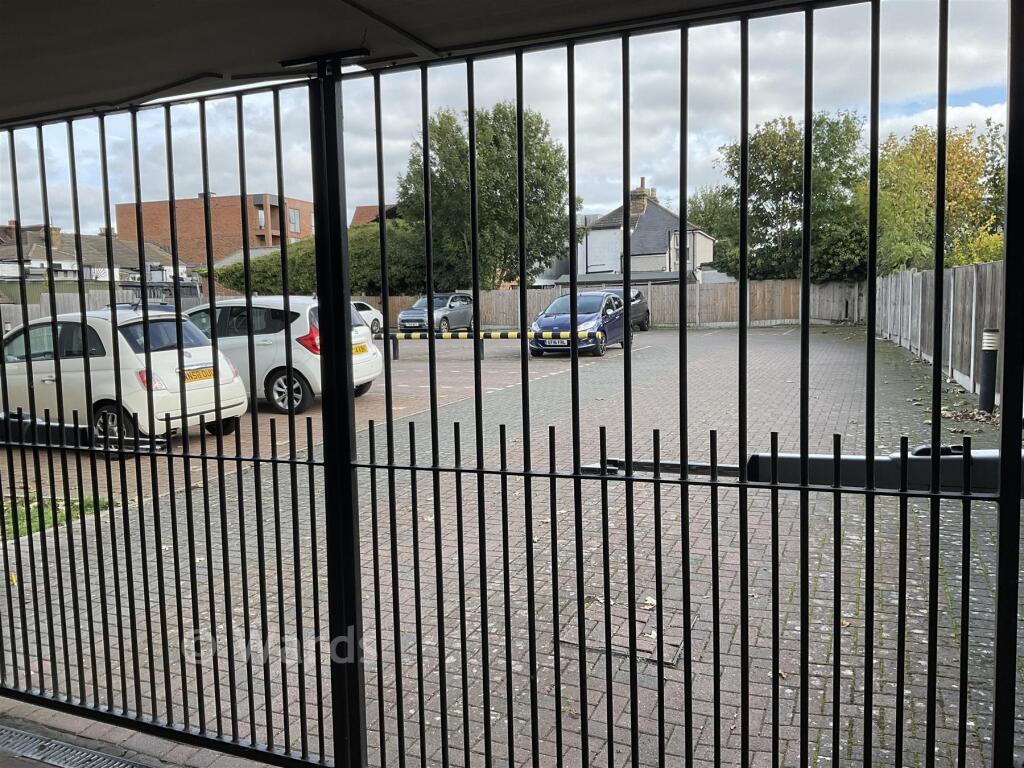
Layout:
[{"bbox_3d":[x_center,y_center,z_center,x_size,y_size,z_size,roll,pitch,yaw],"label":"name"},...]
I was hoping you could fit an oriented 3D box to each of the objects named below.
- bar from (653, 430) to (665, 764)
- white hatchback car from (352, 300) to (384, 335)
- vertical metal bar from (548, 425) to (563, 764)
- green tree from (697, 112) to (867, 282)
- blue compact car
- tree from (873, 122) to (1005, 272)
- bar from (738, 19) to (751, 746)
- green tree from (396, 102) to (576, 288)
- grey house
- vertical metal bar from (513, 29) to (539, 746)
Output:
[{"bbox_3d":[0.395,0.683,2.313,0.017,1.120,0.017,1,5,22],"label":"bar"},{"bbox_3d":[-6.923,-2.648,34.169,1.820,1.430,4.600,1,6,21],"label":"white hatchback car"},{"bbox_3d":[0.120,0.676,2.426,0.017,1.127,0.017,1,5,22],"label":"vertical metal bar"},{"bbox_3d":[11.506,-7.187,37.045,7.300,9.005,6.500,1,6,21],"label":"green tree"},{"bbox_3d":[1.692,-1.498,20.930,1.750,1.480,3.950,1,6,21],"label":"blue compact car"},{"bbox_3d":[13.867,-5.130,28.047,4.900,6.713,4.800,1,6,21],"label":"tree"},{"bbox_3d":[0.592,0.176,2.183,0.020,2.143,0.020,1,5,22],"label":"bar"},{"bbox_3d":[-1.232,-8.275,42.061,8.800,10.873,8.200,1,6,21],"label":"green tree"},{"bbox_3d":[8.650,-8.504,53.549,8.000,8.612,8.500,1,6,21],"label":"grey house"},{"bbox_3d":[0.044,0.167,2.408,0.020,2.149,0.020,1,5,22],"label":"vertical metal bar"}]

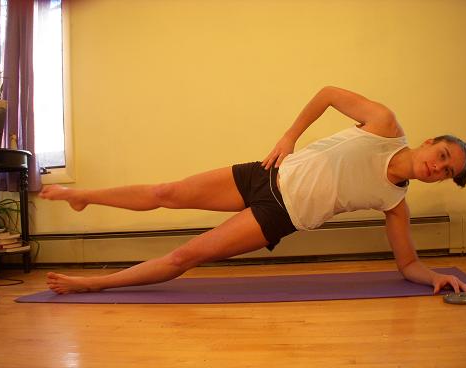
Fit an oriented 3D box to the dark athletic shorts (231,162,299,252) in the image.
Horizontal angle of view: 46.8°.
[{"bbox_3d":[0.135,0.082,2.140,0.215,0.350,0.240,-17,2,9],"label":"dark athletic shorts"}]

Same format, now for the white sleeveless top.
[{"bbox_3d":[0.429,-0.023,2.090,0.490,0.335,0.240,-15,6,10],"label":"white sleeveless top"}]

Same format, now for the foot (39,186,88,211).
[{"bbox_3d":[-0.686,0.055,2.190,0.220,0.090,0.088,14,25,-21],"label":"foot"}]

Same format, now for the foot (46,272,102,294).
[{"bbox_3d":[-0.671,0.418,2.250,0.230,0.090,0.095,0,-8,-39],"label":"foot"}]

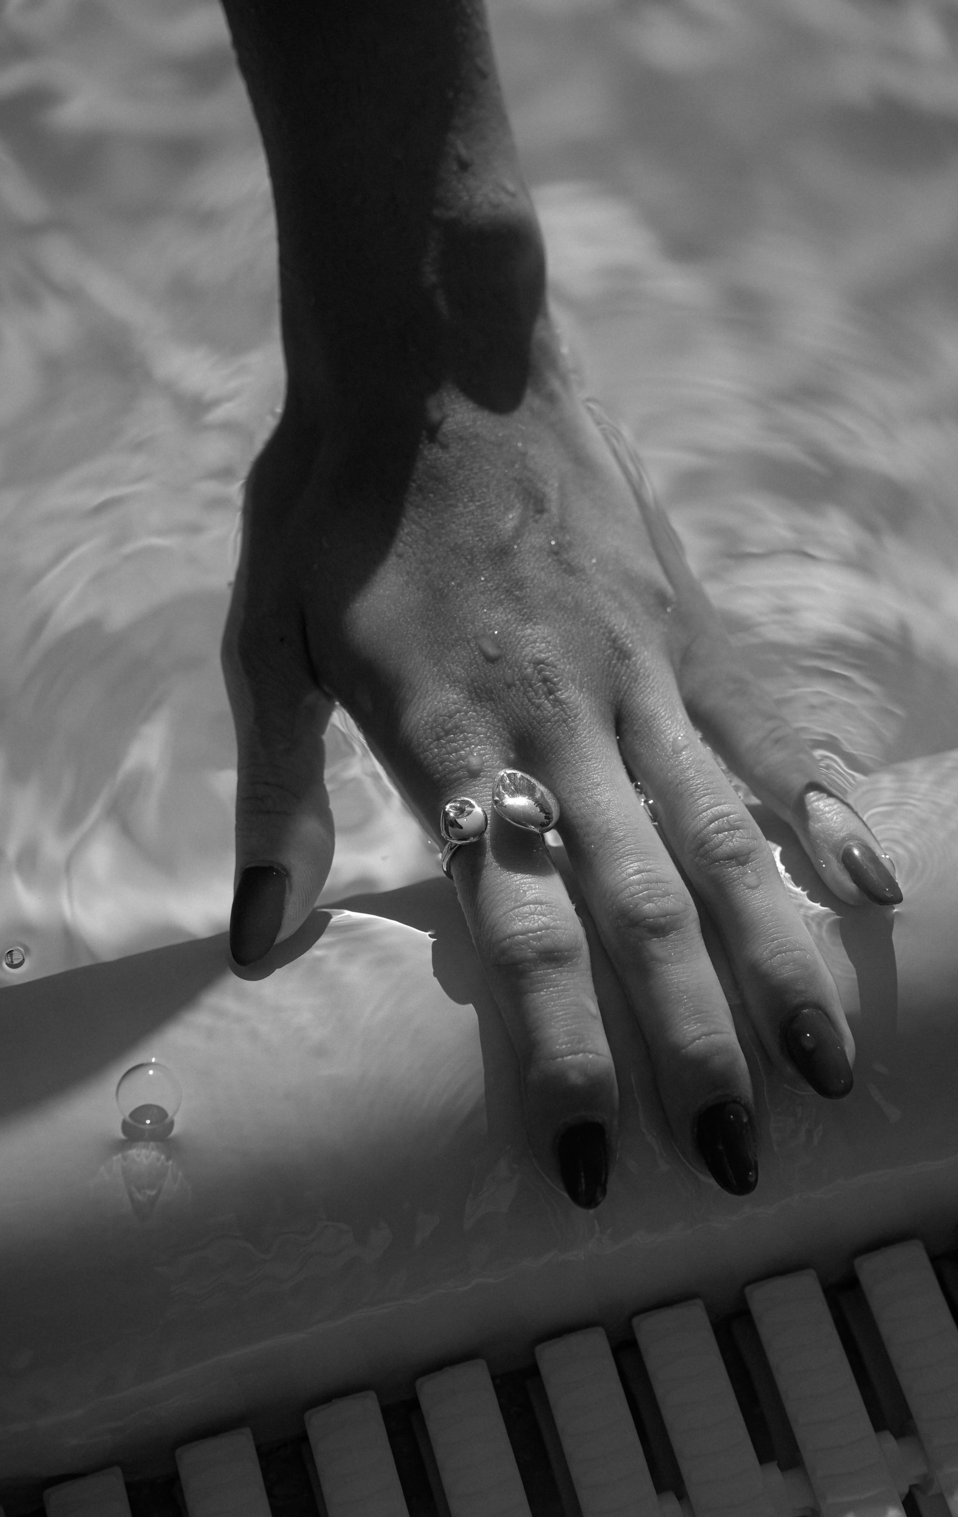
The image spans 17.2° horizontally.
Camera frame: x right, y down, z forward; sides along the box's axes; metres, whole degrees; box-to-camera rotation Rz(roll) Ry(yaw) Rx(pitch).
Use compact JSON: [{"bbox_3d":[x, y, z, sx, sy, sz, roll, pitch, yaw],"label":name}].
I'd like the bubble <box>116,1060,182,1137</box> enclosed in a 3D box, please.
[{"bbox_3d":[-0.063,0.065,0.600,0.012,0.011,0.012,-2,52,2],"label":"bubble"}]

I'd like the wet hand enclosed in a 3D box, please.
[{"bbox_3d":[0.011,0.005,0.615,0.128,0.060,0.182,-15,66,-8],"label":"wet hand"}]

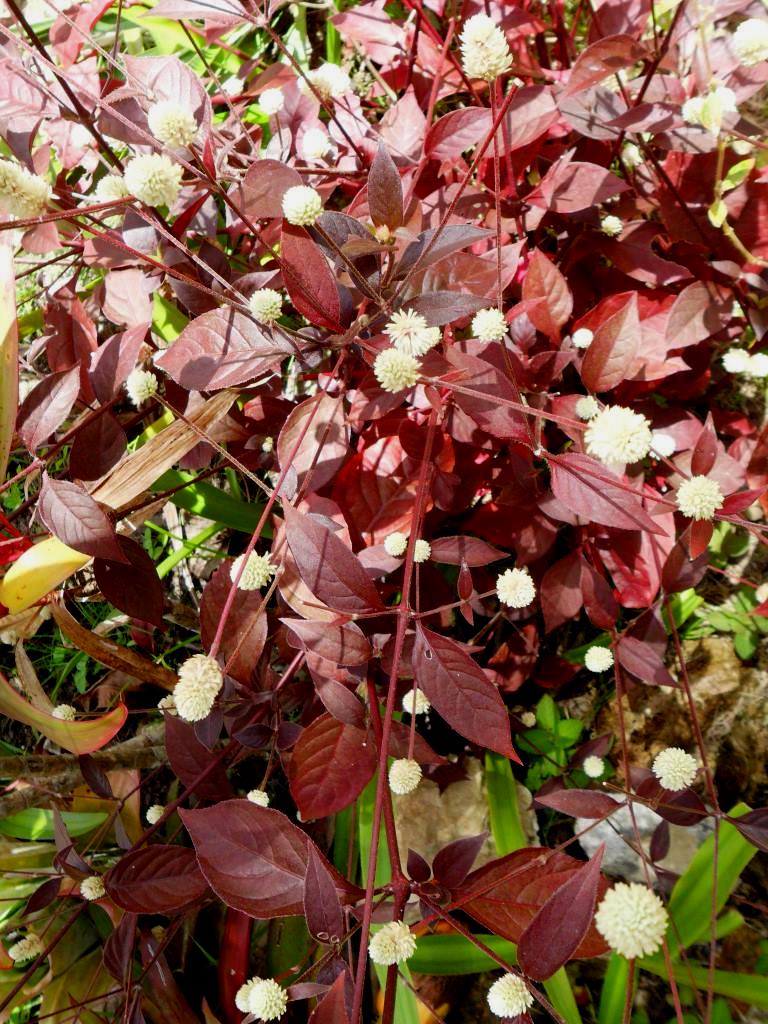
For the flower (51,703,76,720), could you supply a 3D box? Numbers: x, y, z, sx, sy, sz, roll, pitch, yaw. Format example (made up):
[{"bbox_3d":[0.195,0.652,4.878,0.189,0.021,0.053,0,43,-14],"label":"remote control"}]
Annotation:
[{"bbox_3d":[-0.158,0.099,0.540,0.013,0.011,0.011,27,37,-24],"label":"flower"}]

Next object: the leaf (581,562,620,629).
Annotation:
[{"bbox_3d":[0.129,0.049,0.657,0.020,0.012,0.048,-21,83,-29],"label":"leaf"}]

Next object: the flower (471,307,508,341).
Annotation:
[{"bbox_3d":[0.056,-0.100,0.580,0.018,0.018,0.018,0,42,0],"label":"flower"}]

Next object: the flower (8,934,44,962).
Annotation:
[{"bbox_3d":[-0.163,0.199,0.500,0.017,0.011,0.011,-32,44,-18],"label":"flower"}]

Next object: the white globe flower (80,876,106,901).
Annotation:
[{"bbox_3d":[-0.138,0.179,0.520,0.012,0.012,0.012,0,47,0],"label":"white globe flower"}]

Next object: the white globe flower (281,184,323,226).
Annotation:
[{"bbox_3d":[-0.036,-0.134,0.480,0.018,0.018,0.018,0,43,0],"label":"white globe flower"}]

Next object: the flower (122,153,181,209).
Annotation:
[{"bbox_3d":[-0.089,-0.127,0.420,0.022,0.021,0.022,-3,60,5],"label":"flower"}]

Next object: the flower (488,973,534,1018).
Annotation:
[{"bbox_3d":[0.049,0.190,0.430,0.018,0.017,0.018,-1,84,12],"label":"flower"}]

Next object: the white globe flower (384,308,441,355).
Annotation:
[{"bbox_3d":[0.013,-0.082,0.500,0.024,0.021,0.021,0,44,0],"label":"white globe flower"}]

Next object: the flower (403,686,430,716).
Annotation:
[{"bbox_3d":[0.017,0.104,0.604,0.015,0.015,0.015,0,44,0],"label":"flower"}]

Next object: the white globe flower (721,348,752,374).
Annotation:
[{"bbox_3d":[0.207,-0.088,0.640,0.016,0.016,0.016,0,47,0],"label":"white globe flower"}]

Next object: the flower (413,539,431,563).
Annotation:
[{"bbox_3d":[0.016,0.017,0.470,0.010,0.011,0.010,0,42,0],"label":"flower"}]

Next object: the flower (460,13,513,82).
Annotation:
[{"bbox_3d":[0.044,-0.202,0.475,0.023,0.028,0.023,-3,30,1],"label":"flower"}]

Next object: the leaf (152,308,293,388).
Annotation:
[{"bbox_3d":[-0.073,-0.074,0.500,0.066,0.012,0.037,-5,66,-6],"label":"leaf"}]

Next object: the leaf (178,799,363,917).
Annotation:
[{"bbox_3d":[-0.044,0.134,0.420,0.077,0.012,0.040,29,65,11],"label":"leaf"}]

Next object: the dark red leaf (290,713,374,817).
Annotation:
[{"bbox_3d":[-0.025,0.123,0.530,0.041,0.063,0.012,30,26,9],"label":"dark red leaf"}]

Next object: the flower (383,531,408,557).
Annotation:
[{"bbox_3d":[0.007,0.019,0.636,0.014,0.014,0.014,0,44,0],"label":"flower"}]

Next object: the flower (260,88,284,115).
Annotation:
[{"bbox_3d":[-0.076,-0.278,0.740,0.018,0.018,0.018,0,42,0],"label":"flower"}]

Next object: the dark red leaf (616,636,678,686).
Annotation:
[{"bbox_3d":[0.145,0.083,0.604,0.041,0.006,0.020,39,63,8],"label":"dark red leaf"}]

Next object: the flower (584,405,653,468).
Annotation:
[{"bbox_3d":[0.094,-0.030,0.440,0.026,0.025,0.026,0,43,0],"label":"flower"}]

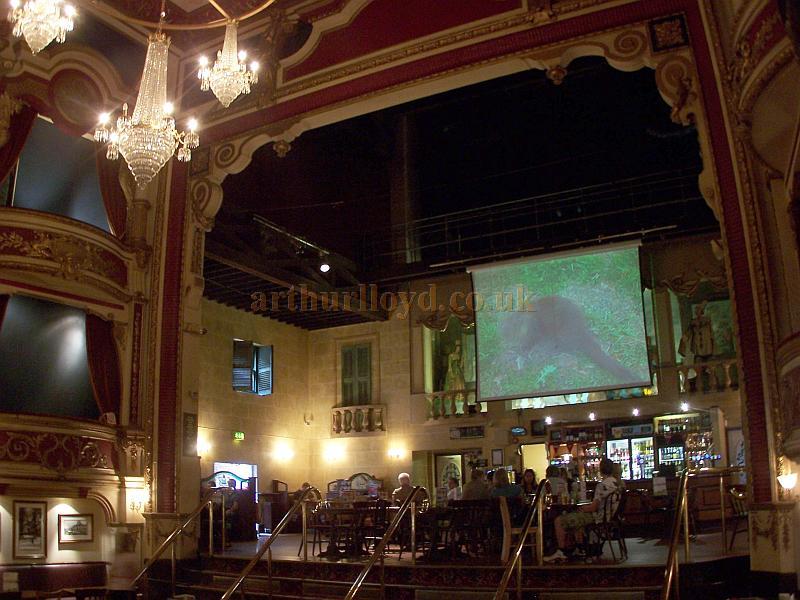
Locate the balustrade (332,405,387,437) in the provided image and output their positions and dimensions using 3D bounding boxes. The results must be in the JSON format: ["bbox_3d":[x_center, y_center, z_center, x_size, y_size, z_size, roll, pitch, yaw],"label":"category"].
[{"bbox_3d":[-1.115,3.252,23.600,1.650,0.800,0.250,-8,-15,25],"label":"balustrade"}]

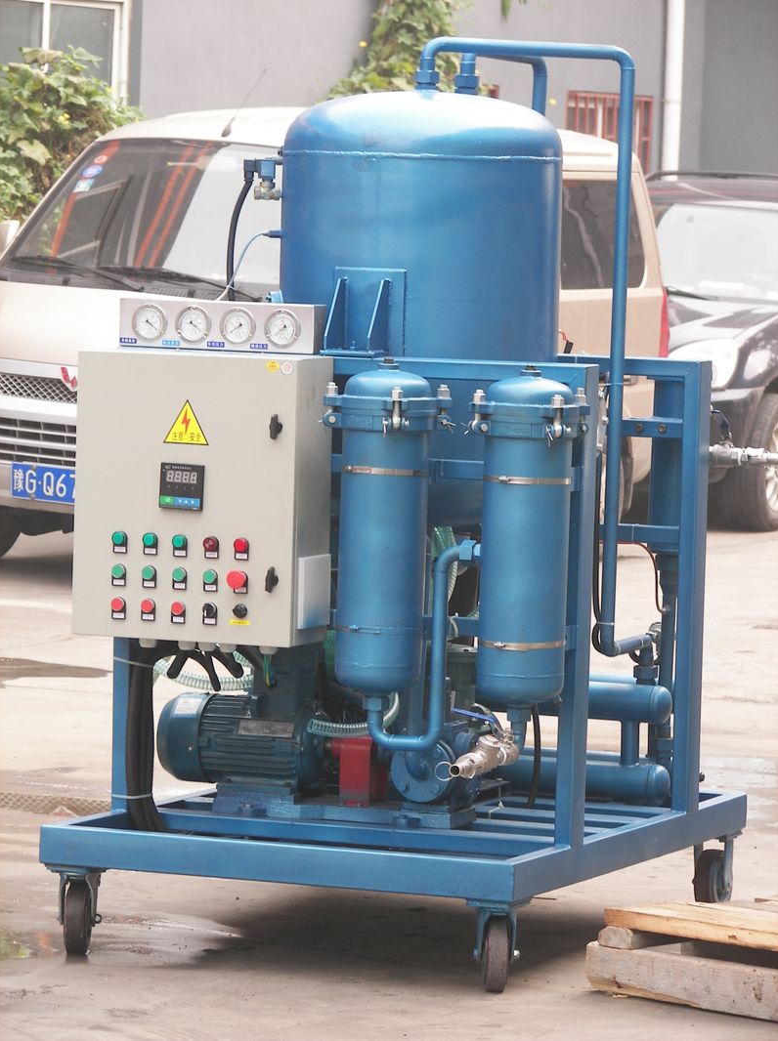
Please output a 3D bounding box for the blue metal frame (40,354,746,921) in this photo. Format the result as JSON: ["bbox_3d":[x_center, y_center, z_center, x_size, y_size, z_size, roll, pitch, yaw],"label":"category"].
[{"bbox_3d":[0.055,0.186,11.769,1.065,1.093,1.474,3,4,22],"label":"blue metal frame"}]

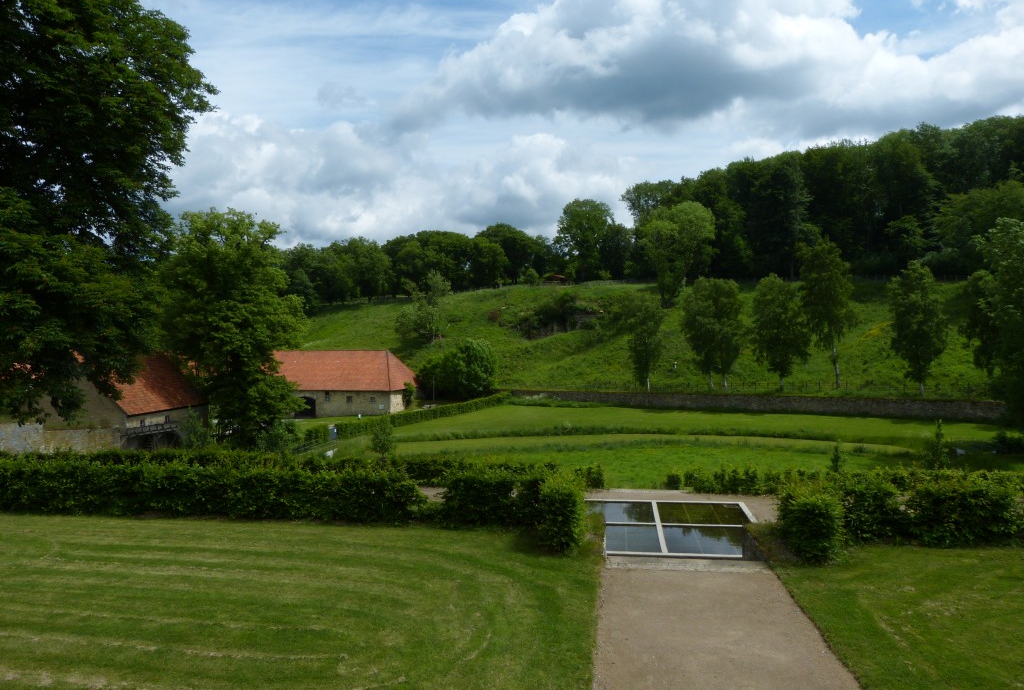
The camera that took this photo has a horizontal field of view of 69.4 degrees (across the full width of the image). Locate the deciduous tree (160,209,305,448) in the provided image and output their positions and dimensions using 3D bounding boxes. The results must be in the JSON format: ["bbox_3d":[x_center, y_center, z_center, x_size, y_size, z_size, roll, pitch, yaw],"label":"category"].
[{"bbox_3d":[-25.700,-1.520,68.000,13.240,21.890,13.240,0,-2,0],"label":"deciduous tree"}]

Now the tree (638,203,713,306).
[{"bbox_3d":[36.700,-20.420,165.000,16.960,23.200,16.960,0,-2,0],"label":"tree"}]

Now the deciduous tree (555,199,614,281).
[{"bbox_3d":[19.610,-28.260,200.000,16.230,22.180,16.230,0,-2,0],"label":"deciduous tree"}]

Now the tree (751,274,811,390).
[{"bbox_3d":[40.670,-2.040,112.000,9.090,17.570,8.630,0,-2,0],"label":"tree"}]

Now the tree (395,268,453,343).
[{"bbox_3d":[-17.350,-7.550,145.000,11.370,14.510,10.240,0,-2,0],"label":"tree"}]

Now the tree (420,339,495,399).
[{"bbox_3d":[-8.700,3.910,118.000,12.450,9.570,11.200,0,-2,0],"label":"tree"}]

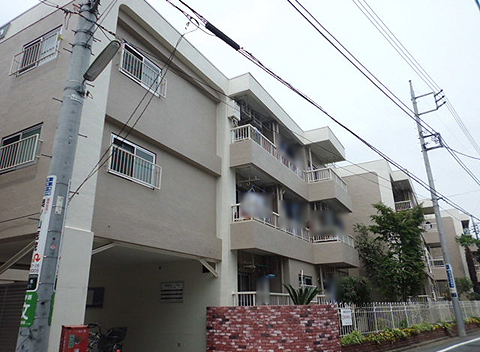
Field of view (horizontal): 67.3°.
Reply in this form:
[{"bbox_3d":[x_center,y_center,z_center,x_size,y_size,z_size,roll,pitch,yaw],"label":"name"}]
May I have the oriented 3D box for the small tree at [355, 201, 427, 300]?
[{"bbox_3d":[6.646,3.930,15.631,2.600,5.000,2.750,-11,-22,27],"label":"small tree"}]

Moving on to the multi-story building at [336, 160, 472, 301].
[{"bbox_3d":[12.037,6.779,29.308,9.000,8.900,21.500,-15,-23,35],"label":"multi-story building"}]

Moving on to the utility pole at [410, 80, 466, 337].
[{"bbox_3d":[9.402,0.723,16.407,1.400,12.100,0.500,-11,-22,27],"label":"utility pole"}]

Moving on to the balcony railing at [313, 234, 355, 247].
[{"bbox_3d":[4.247,2.923,16.335,1.125,0.485,2.910,-11,-22,27],"label":"balcony railing"}]

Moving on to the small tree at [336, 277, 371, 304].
[{"bbox_3d":[3.877,4.262,12.177,1.100,1.650,1.100,-11,-22,27],"label":"small tree"}]

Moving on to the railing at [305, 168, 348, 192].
[{"bbox_3d":[4.213,0.392,17.209,1.125,0.485,2.910,-11,-22,27],"label":"railing"}]

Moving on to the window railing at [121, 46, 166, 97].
[{"bbox_3d":[-2.532,-2.613,9.560,0.260,0.600,1.570,-11,-22,27],"label":"window railing"}]

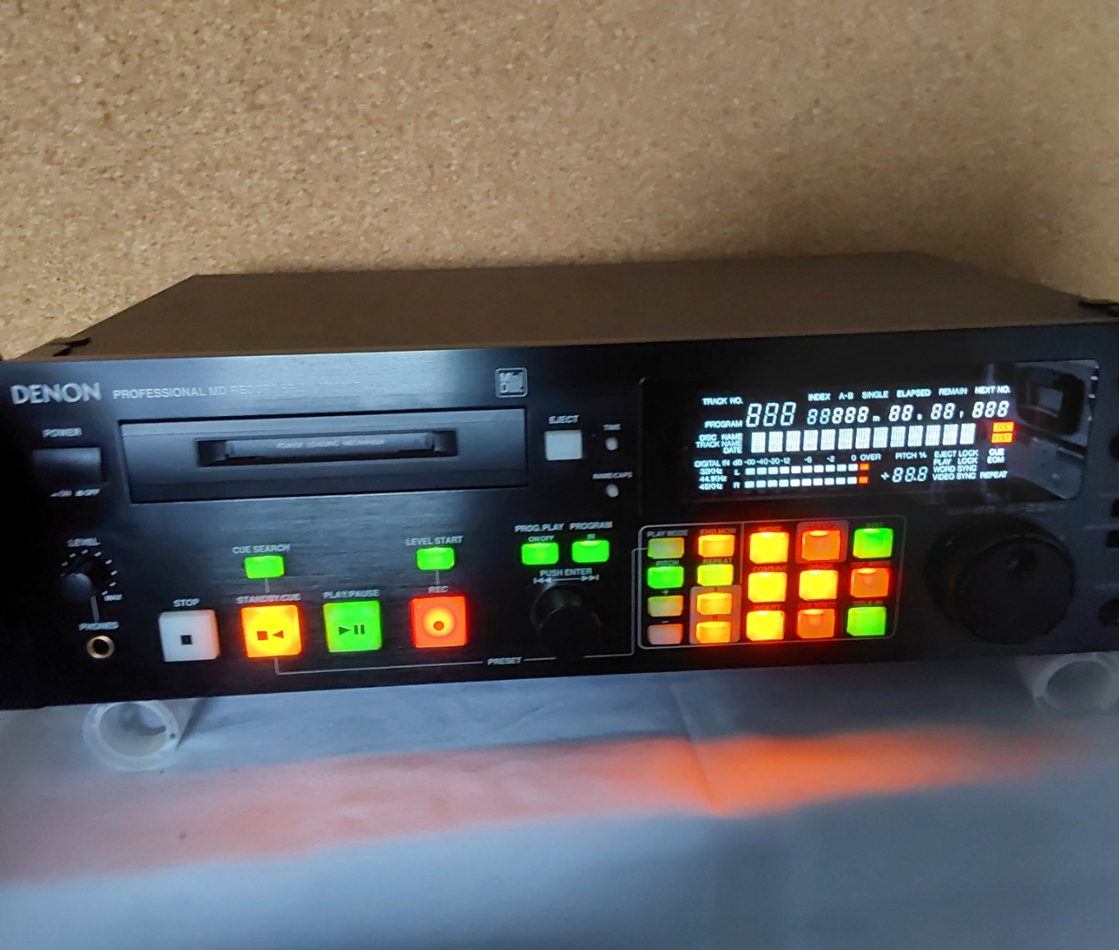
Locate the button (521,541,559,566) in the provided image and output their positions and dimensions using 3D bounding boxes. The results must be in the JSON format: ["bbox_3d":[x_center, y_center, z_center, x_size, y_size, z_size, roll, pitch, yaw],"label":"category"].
[{"bbox_3d":[-0.007,0.030,0.382,0.014,0.007,0.004,-2,19,-3],"label":"button"}]

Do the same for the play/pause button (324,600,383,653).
[{"bbox_3d":[-0.077,0.057,0.382,0.019,0.019,0.004,-2,18,-3],"label":"play/pause button"}]

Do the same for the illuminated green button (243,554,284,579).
[{"bbox_3d":[-0.109,0.034,0.377,0.014,0.007,0.004,-2,19,-3],"label":"illuminated green button"}]

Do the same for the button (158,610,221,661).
[{"bbox_3d":[-0.137,0.060,0.380,0.019,0.018,0.004,-2,18,-3],"label":"button"}]

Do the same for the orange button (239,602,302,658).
[{"bbox_3d":[-0.107,0.058,0.381,0.019,0.018,0.004,-2,18,-3],"label":"orange button"}]

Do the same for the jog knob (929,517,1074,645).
[{"bbox_3d":[0.169,0.041,0.387,0.047,0.047,0.014,-2,18,-3],"label":"jog knob"}]

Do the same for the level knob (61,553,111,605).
[{"bbox_3d":[-0.171,0.038,0.367,0.013,0.013,0.011,-2,18,-3],"label":"level knob"}]

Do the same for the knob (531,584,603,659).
[{"bbox_3d":[0.003,0.056,0.385,0.026,0.026,0.017,-2,19,-3],"label":"knob"}]

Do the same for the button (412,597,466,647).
[{"bbox_3d":[-0.046,0.056,0.388,0.021,0.019,0.005,-2,19,-3],"label":"button"}]

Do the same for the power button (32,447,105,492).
[{"bbox_3d":[-0.173,-0.002,0.361,0.021,0.013,0.005,-2,19,-3],"label":"power button"}]

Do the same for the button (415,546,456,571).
[{"bbox_3d":[-0.046,0.031,0.380,0.014,0.007,0.004,-2,19,-3],"label":"button"}]

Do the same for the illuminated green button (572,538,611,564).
[{"bbox_3d":[0.012,0.028,0.379,0.014,0.007,0.003,-2,18,-3],"label":"illuminated green button"}]

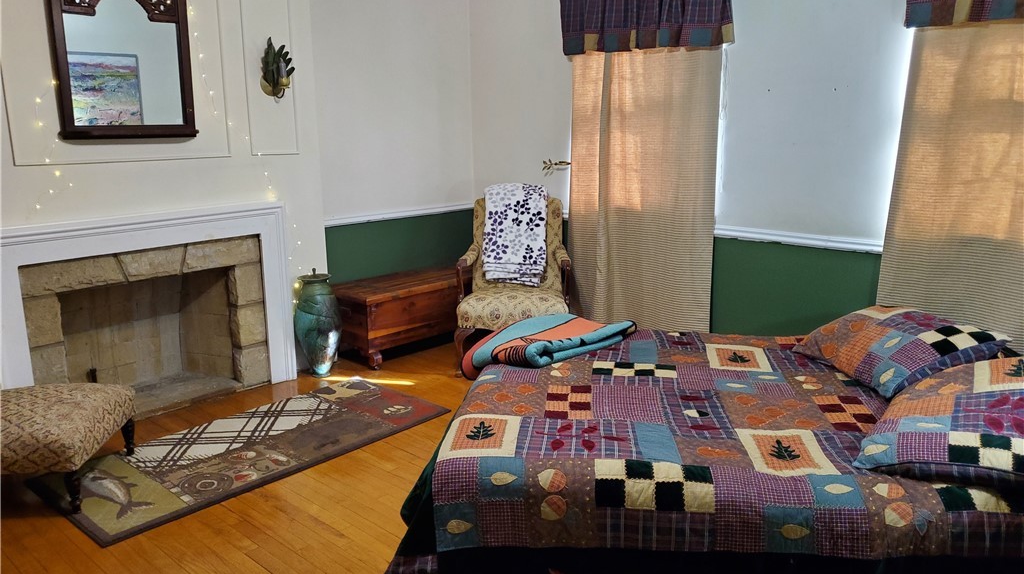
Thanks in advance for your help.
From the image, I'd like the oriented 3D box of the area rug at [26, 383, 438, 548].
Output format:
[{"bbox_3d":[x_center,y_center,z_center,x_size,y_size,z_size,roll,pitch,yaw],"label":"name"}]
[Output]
[{"bbox_3d":[-1.111,0.680,3.398,0.747,0.012,1.617,11,17,40],"label":"area rug"}]

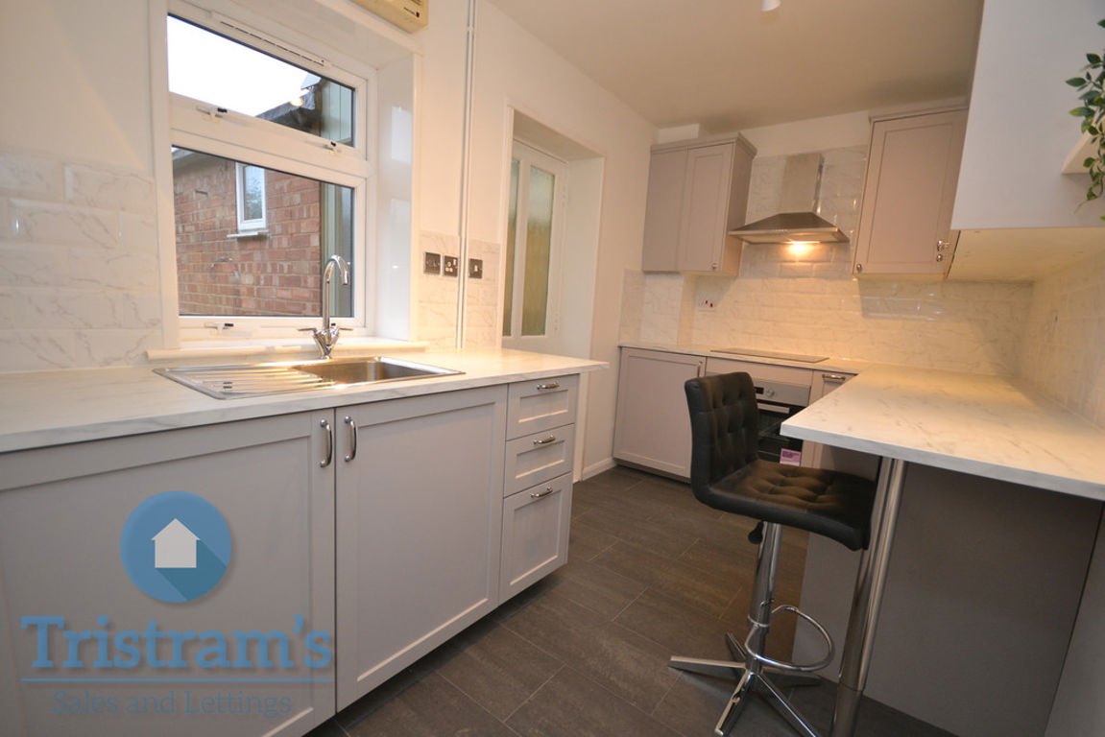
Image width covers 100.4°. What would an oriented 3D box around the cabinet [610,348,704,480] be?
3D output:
[{"bbox_3d":[0.887,0.277,3.359,0.600,0.800,0.600,9,10,38],"label":"cabinet"}]

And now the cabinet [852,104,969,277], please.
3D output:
[{"bbox_3d":[1.984,-0.917,2.559,0.400,0.800,0.370,9,10,38],"label":"cabinet"}]

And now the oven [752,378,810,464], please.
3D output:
[{"bbox_3d":[1.335,0.340,2.960,0.595,0.595,0.570,9,10,38],"label":"oven"}]

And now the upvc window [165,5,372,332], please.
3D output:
[{"bbox_3d":[-1.057,-0.691,1.762,0.080,1.135,0.800,9,10,38],"label":"upvc window"}]

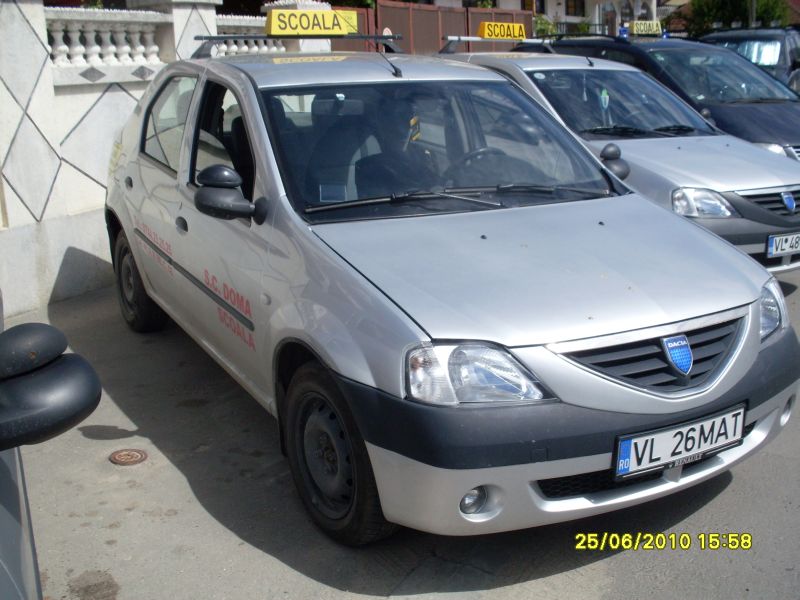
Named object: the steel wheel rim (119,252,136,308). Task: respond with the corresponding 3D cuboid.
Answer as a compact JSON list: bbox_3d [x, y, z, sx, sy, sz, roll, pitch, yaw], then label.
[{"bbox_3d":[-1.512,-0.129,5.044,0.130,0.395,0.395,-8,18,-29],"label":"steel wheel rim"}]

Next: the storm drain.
[{"bbox_3d":[-1.076,0.629,3.477,0.155,0.020,0.155,0,16,0],"label":"storm drain"}]

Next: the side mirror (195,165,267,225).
[{"bbox_3d":[-0.604,-0.373,3.101,0.265,0.210,0.140,-8,18,-29],"label":"side mirror"}]

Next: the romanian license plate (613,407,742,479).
[{"bbox_3d":[0.827,0.410,2.570,0.525,0.115,0.020,-8,17,-29],"label":"romanian license plate"}]

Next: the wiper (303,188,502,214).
[{"bbox_3d":[0.022,-0.335,3.067,0.728,0.068,0.092,-5,17,-19],"label":"wiper"}]

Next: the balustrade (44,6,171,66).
[{"bbox_3d":[-1.920,-1.712,5.774,0.180,0.350,1.090,9,18,29],"label":"balustrade"}]

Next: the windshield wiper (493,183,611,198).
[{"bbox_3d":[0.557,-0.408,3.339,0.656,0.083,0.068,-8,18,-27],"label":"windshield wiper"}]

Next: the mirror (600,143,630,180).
[{"bbox_3d":[0.918,-0.599,3.954,0.255,0.210,0.140,-8,18,-29],"label":"mirror"}]

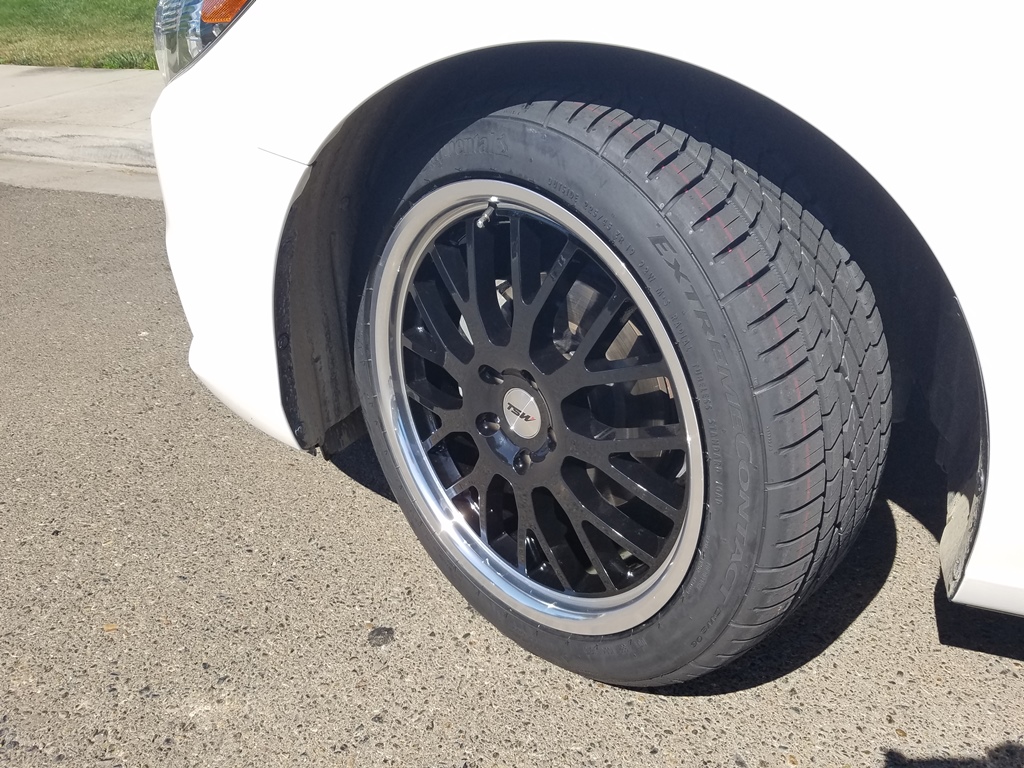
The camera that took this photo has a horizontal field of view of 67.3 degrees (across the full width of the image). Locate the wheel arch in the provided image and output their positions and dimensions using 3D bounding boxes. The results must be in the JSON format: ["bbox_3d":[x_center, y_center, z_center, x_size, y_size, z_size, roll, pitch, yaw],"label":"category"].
[{"bbox_3d":[0.085,-0.117,0.822,0.770,0.490,0.240,10,32,18],"label":"wheel arch"}]

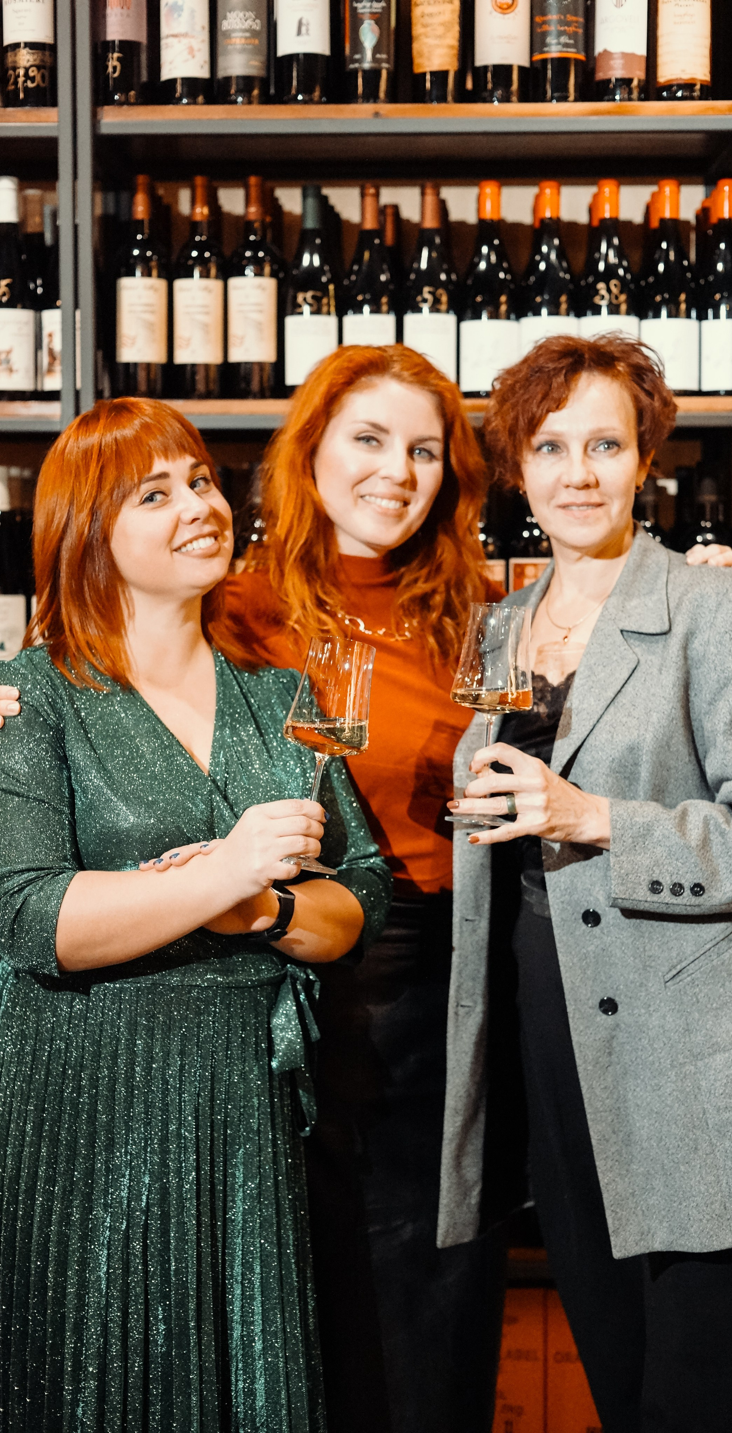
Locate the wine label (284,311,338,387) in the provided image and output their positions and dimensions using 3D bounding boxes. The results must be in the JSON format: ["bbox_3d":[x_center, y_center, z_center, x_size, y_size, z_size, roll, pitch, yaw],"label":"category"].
[{"bbox_3d":[-0.073,-0.494,2.685,0.075,0.095,0.030,0,4,2],"label":"wine label"}]

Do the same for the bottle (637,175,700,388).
[{"bbox_3d":[0.417,-0.582,2.727,0.083,0.297,0.083,0,4,1],"label":"bottle"}]

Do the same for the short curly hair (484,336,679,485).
[{"bbox_3d":[0.235,-0.333,2.190,0.215,0.180,0.215,1,4,9],"label":"short curly hair"}]

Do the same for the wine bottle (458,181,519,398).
[{"bbox_3d":[0.171,-0.581,2.731,0.083,0.296,0.083,0,4,1],"label":"wine bottle"}]

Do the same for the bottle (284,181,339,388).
[{"bbox_3d":[-0.074,-0.572,2.703,0.078,0.289,0.078,0,4,2],"label":"bottle"}]

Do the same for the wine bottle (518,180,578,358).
[{"bbox_3d":[0.252,-0.581,2.730,0.083,0.296,0.083,0,4,1],"label":"wine bottle"}]

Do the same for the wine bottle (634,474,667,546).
[{"bbox_3d":[0.383,-0.193,2.719,0.077,0.298,0.077,0,4,2],"label":"wine bottle"}]

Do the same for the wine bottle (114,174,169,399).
[{"bbox_3d":[-0.303,-0.580,2.709,0.075,0.304,0.075,0,4,2],"label":"wine bottle"}]

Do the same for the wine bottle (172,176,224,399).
[{"bbox_3d":[-0.233,-0.586,2.739,0.074,0.304,0.074,0,4,1],"label":"wine bottle"}]

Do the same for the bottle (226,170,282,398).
[{"bbox_3d":[-0.157,-0.586,2.738,0.073,0.304,0.073,0,4,1],"label":"bottle"}]

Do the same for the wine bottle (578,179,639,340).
[{"bbox_3d":[0.328,-0.575,2.691,0.082,0.292,0.082,0,4,2],"label":"wine bottle"}]

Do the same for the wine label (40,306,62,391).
[{"bbox_3d":[-0.410,-0.504,2.720,0.075,0.112,0.022,0,4,1],"label":"wine label"}]

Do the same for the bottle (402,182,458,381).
[{"bbox_3d":[0.089,-0.580,2.733,0.079,0.295,0.079,0,4,1],"label":"bottle"}]

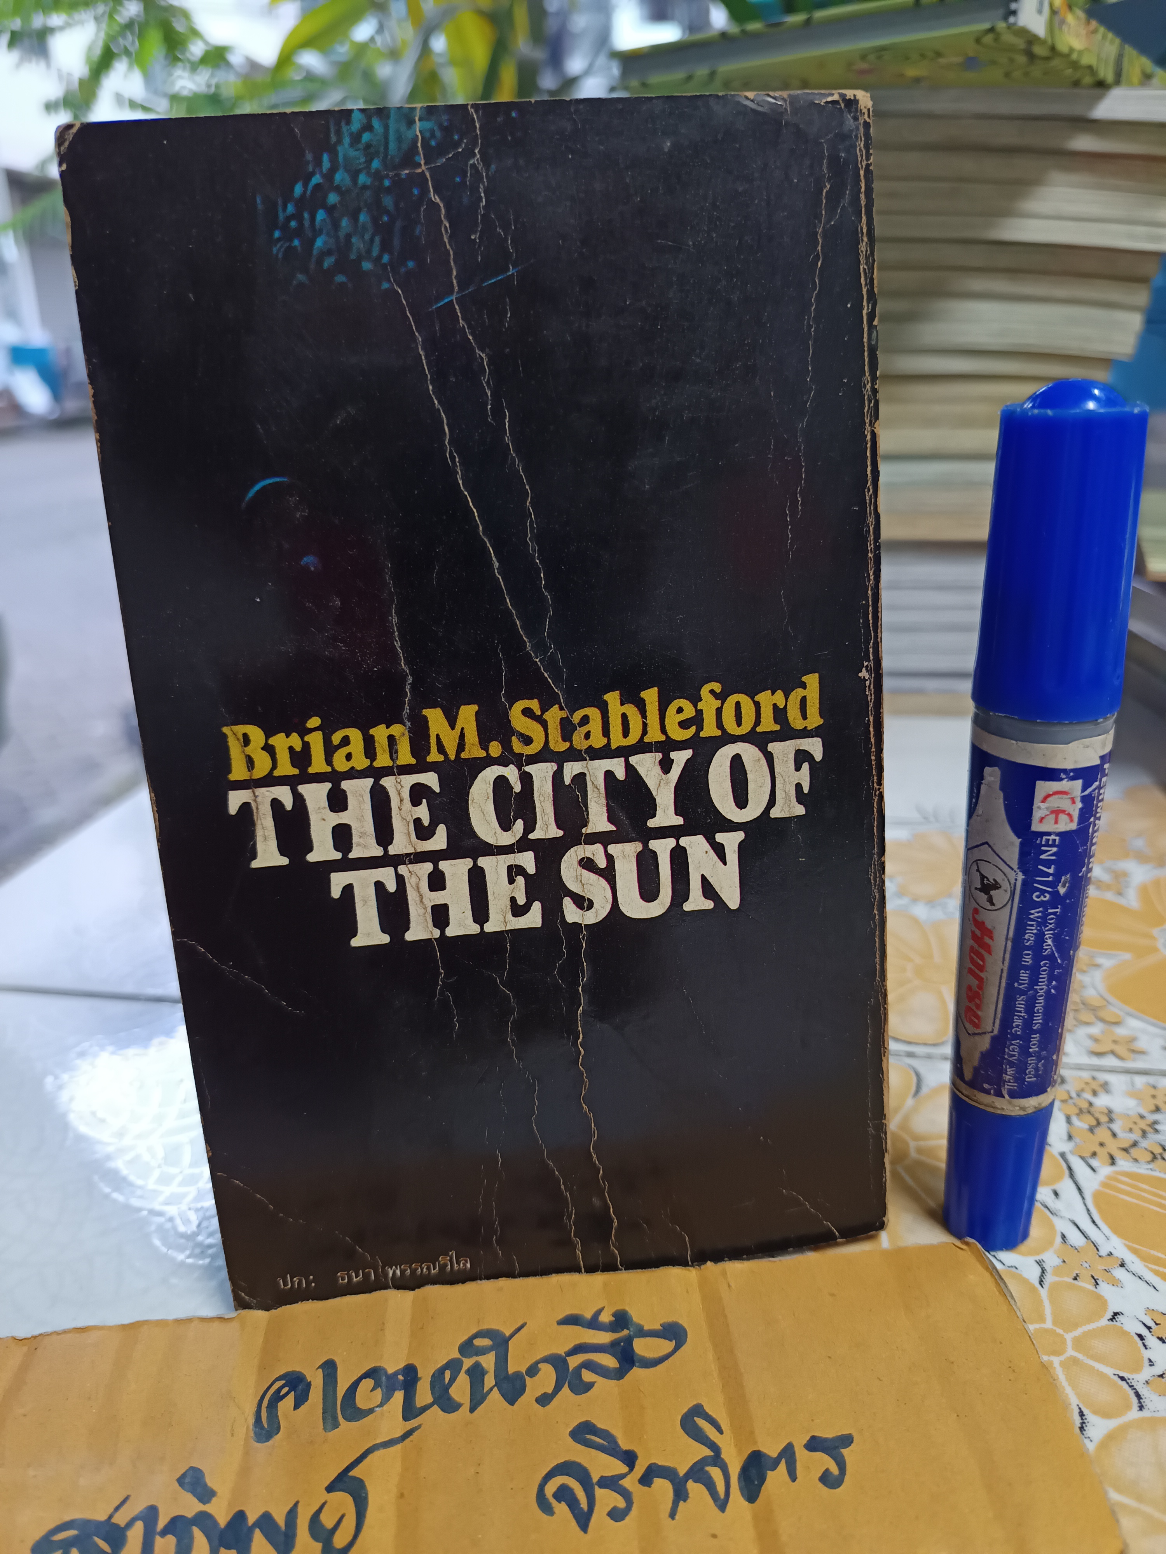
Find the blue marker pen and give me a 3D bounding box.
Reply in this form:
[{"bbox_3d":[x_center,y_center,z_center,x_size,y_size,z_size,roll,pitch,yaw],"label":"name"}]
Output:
[{"bbox_3d":[0.067,0.013,0.162,0.019,0.137,0.019,-3,22,0],"label":"blue marker pen"}]

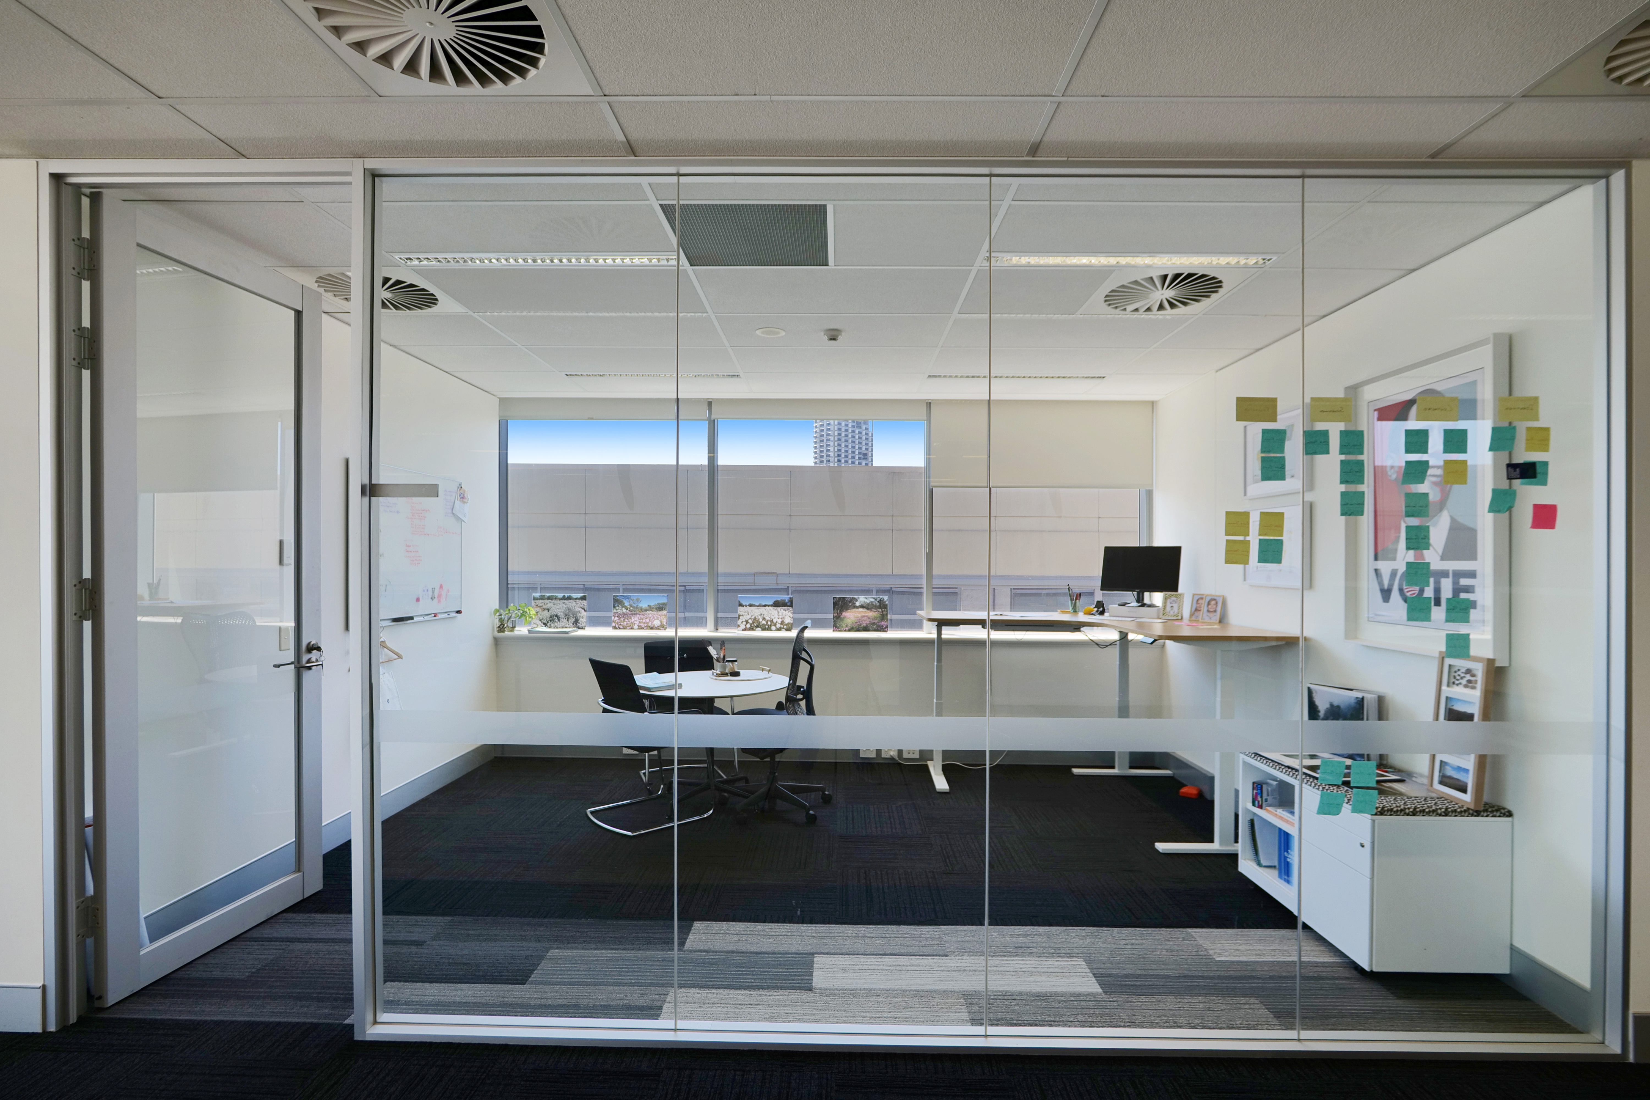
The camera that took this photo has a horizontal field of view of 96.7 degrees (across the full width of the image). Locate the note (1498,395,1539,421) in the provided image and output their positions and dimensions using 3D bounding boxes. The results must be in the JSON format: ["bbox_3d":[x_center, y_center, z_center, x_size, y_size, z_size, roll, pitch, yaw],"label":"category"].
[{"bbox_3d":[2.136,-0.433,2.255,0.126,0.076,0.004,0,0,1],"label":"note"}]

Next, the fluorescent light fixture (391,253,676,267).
[{"bbox_3d":[-1.178,-1.202,3.025,1.180,0.050,0.140,0,0,1],"label":"fluorescent light fixture"}]

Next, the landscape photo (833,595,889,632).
[{"bbox_3d":[0.287,0.517,5.880,0.440,0.285,0.015,0,0,1],"label":"landscape photo"}]

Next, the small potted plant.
[{"bbox_3d":[-2.321,0.513,5.500,0.300,0.230,0.180,0,0,1],"label":"small potted plant"}]

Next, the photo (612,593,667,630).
[{"bbox_3d":[-1.486,0.501,5.890,0.440,0.285,0.015,0,0,1],"label":"photo"}]

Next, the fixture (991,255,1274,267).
[{"bbox_3d":[1.242,-1.191,3.000,1.180,0.050,0.140,0,0,1],"label":"fixture"}]

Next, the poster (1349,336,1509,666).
[{"bbox_3d":[2.438,-0.170,3.028,0.055,1.195,0.790,0,0,1],"label":"poster"}]

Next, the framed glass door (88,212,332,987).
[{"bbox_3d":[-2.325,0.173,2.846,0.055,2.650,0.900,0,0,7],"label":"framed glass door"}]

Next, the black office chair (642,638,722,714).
[{"bbox_3d":[-0.914,1.097,5.001,0.540,0.900,0.600,0,0,-24],"label":"black office chair"}]

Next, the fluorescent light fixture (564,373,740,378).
[{"bbox_3d":[-1.170,-1.214,5.003,1.200,0.060,0.150,0,0,1],"label":"fluorescent light fixture"}]

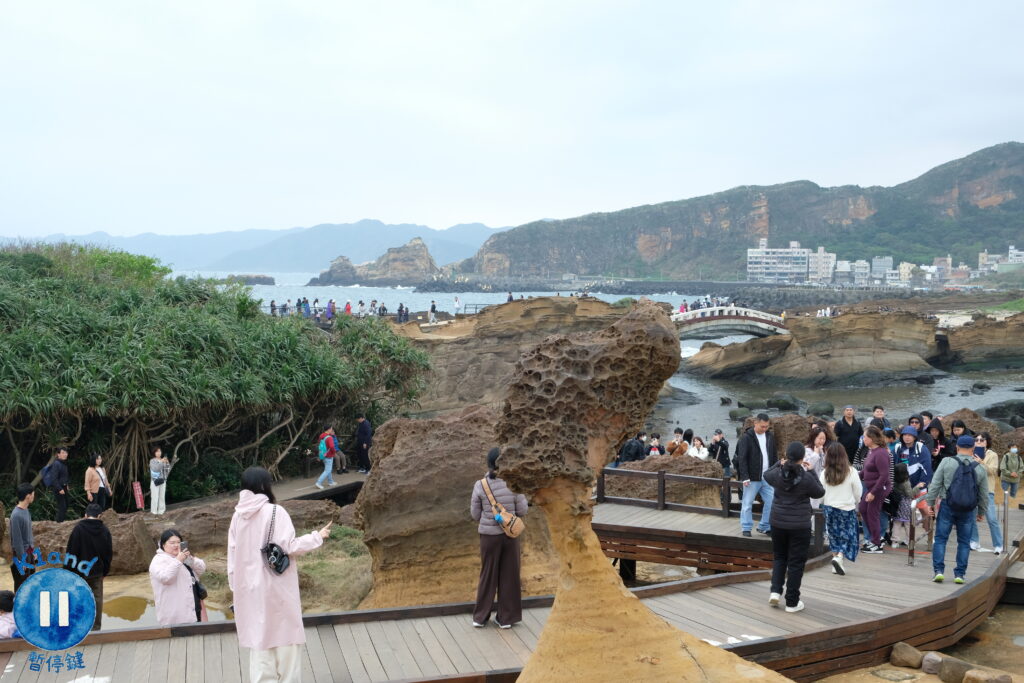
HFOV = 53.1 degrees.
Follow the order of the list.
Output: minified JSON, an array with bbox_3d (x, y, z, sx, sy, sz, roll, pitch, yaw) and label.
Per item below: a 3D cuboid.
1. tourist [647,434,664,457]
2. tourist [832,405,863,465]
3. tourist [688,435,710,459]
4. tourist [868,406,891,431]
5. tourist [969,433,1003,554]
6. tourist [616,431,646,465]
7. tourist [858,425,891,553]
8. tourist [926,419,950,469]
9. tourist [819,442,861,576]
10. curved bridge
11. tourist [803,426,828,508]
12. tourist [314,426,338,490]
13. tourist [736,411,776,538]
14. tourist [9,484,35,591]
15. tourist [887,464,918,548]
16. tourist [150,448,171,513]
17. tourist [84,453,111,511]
[{"bbox_3d":[2.993,2.732,21.357,0.520,1.650,0.450,1,4,8],"label":"tourist"},{"bbox_3d":[5.242,1.858,16.059,0.520,1.720,0.360,1,4,14],"label":"tourist"},{"bbox_3d":[3.879,2.785,21.355,0.480,1.580,0.380,2,4,23],"label":"tourist"},{"bbox_3d":[6.364,1.968,17.760,0.520,1.710,0.360,1,4,17],"label":"tourist"},{"bbox_3d":[6.353,2.024,13.741,0.550,1.620,0.480,3,5,33],"label":"tourist"},{"bbox_3d":[2.352,2.570,20.552,0.650,1.500,0.500,1,4,17],"label":"tourist"},{"bbox_3d":[4.667,1.886,13.168,0.420,1.630,0.480,-1,4,-16],"label":"tourist"},{"bbox_3d":[6.411,1.963,15.357,0.500,1.630,0.420,2,5,30],"label":"tourist"},{"bbox_3d":[3.979,1.999,12.368,0.480,1.560,0.420,1,4,13],"label":"tourist"},{"bbox_3d":[20.342,-1.828,96.000,11.000,2.900,3.300,0,4,-3],"label":"curved bridge"},{"bbox_3d":[4.188,1.980,14.156,0.480,1.610,0.380,0,4,-6],"label":"tourist"},{"bbox_3d":[-4.789,2.975,26.512,0.580,1.640,0.500,-4,5,-41],"label":"tourist"},{"bbox_3d":[3.453,1.856,14.463,0.540,1.690,0.400,-1,4,-14],"label":"tourist"},{"bbox_3d":[-5.846,2.542,12.205,0.290,1.720,0.420,-3,5,-41],"label":"tourist"},{"bbox_3d":[5.046,2.134,13.238,0.360,1.100,0.380,3,5,37],"label":"tourist"},{"bbox_3d":[-8.393,3.305,24.487,0.460,1.580,0.450,-4,5,-43],"label":"tourist"},{"bbox_3d":[-8.904,3.194,22.055,0.380,1.580,0.500,2,5,30],"label":"tourist"}]

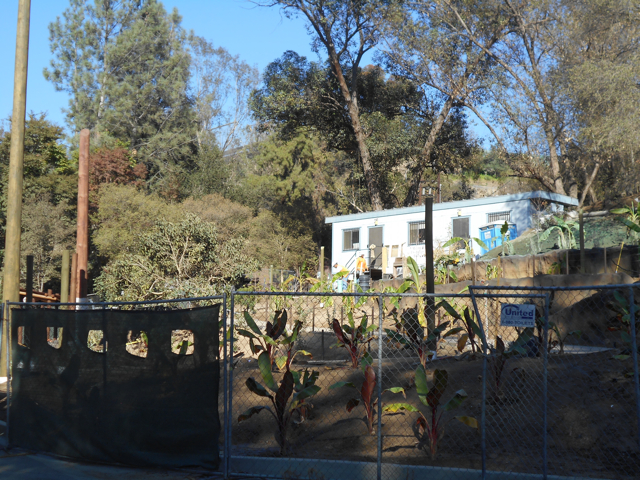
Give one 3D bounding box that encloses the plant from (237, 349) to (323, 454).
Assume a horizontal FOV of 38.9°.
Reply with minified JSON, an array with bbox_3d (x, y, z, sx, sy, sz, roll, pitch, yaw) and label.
[{"bbox_3d":[-0.427,1.724,9.550,0.864,1.075,0.800,0,-6,0],"label":"plant"}]

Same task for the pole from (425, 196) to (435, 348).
[{"bbox_3d":[1.994,0.592,16.500,0.149,2.768,0.149,0,-6,0],"label":"pole"}]

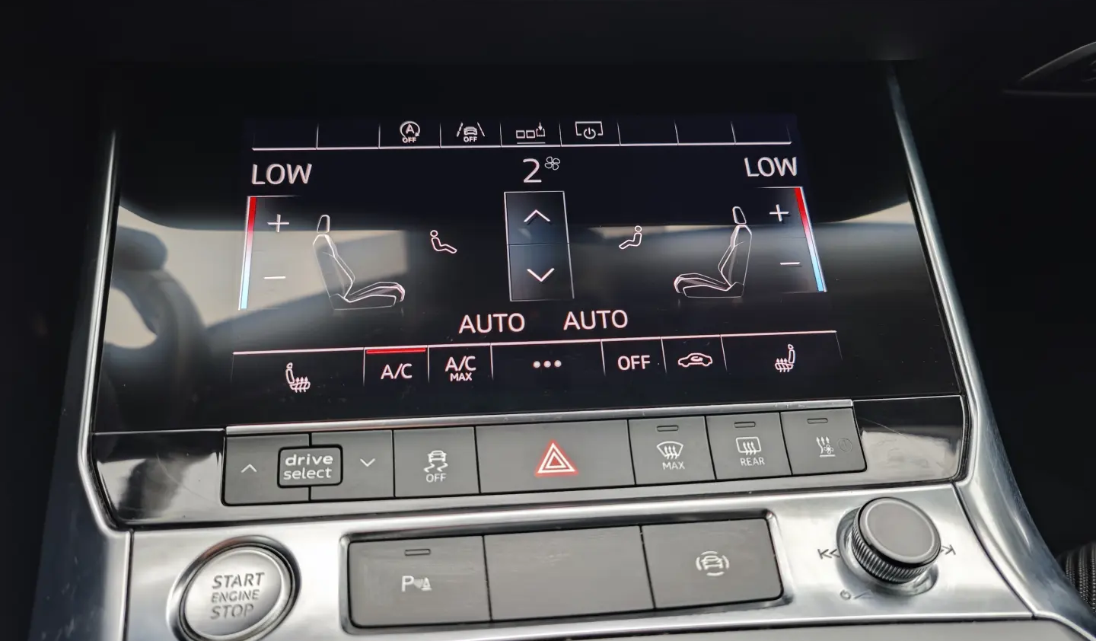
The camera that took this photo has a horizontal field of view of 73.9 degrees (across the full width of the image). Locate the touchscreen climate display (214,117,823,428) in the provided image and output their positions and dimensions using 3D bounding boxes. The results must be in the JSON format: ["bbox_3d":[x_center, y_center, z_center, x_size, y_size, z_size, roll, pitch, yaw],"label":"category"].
[{"bbox_3d":[-0.004,-0.021,0.248,0.194,0.010,0.102,-2,75,-5],"label":"touchscreen climate display"}]

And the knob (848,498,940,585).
[{"bbox_3d":[0.097,0.062,0.205,0.021,0.011,0.021,-2,40,-5],"label":"knob"}]

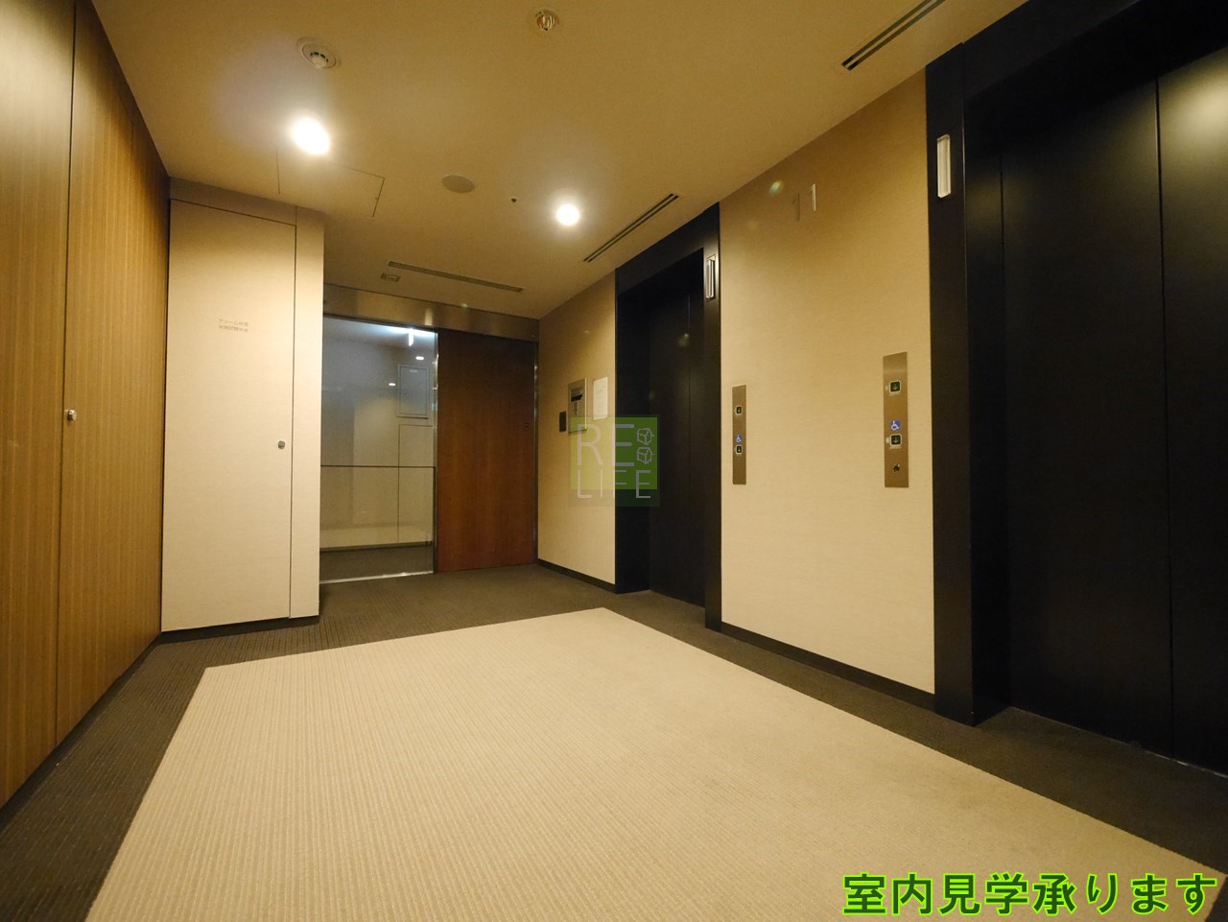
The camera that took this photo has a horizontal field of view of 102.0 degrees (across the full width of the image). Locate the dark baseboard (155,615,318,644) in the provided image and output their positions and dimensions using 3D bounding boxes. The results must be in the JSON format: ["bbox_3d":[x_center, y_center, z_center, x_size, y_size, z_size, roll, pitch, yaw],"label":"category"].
[{"bbox_3d":[-2.042,0.925,2.758,0.702,0.062,0.018,1,-2,-33],"label":"dark baseboard"}]

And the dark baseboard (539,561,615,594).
[{"bbox_3d":[-0.362,0.962,4.252,0.018,0.062,1.379,1,-2,-33],"label":"dark baseboard"}]

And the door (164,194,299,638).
[{"bbox_3d":[-2.110,-0.244,2.757,0.556,2.276,0.040,1,-2,-33],"label":"door"}]

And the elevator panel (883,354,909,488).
[{"bbox_3d":[1.112,-0.157,1.965,0.018,0.528,0.092,1,-2,-33],"label":"elevator panel"}]

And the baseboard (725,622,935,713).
[{"bbox_3d":[0.890,0.913,2.293,0.018,0.067,1.083,1,-2,-33],"label":"baseboard"}]

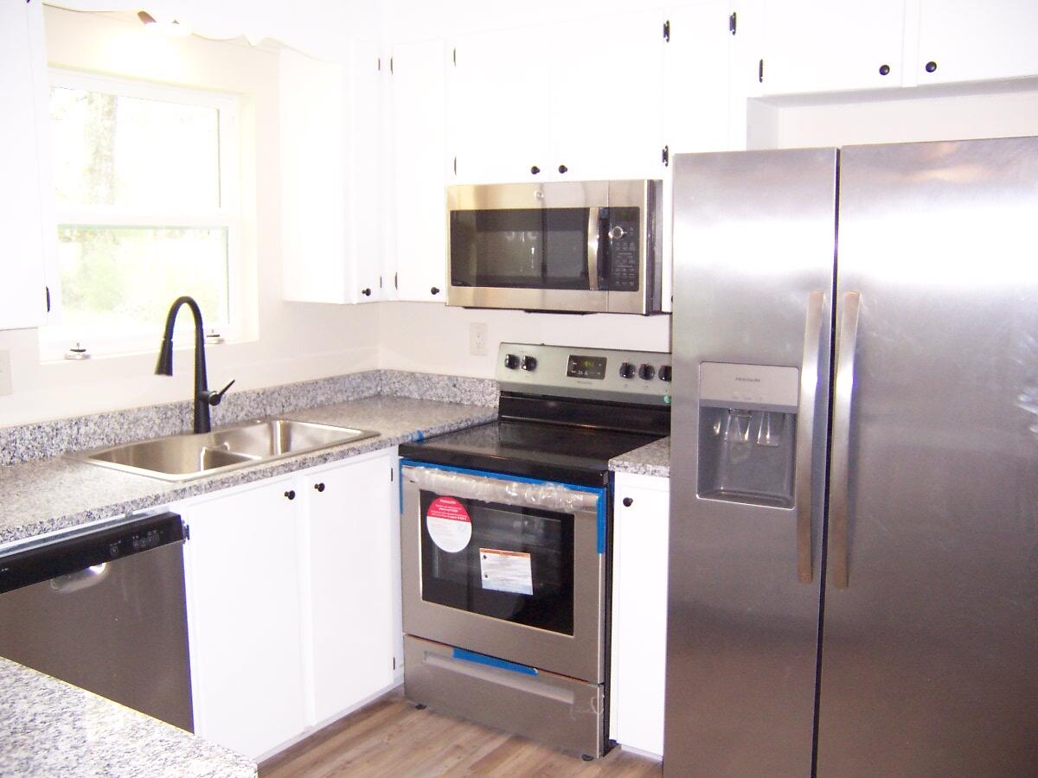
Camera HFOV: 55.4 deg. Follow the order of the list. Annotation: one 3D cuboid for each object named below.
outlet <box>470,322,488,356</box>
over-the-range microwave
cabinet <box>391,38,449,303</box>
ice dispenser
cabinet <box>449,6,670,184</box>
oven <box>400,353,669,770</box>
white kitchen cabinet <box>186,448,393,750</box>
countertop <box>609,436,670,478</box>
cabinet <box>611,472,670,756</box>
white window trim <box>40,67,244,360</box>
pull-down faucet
[{"bbox_3d":[-0.161,-0.193,3.860,0.079,0.123,0.008,5,10,33],"label":"outlet"},{"bbox_3d":[0.176,-0.478,3.329,0.757,0.405,0.430,5,10,33],"label":"over-the-range microwave"},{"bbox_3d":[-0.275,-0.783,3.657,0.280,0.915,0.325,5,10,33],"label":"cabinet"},{"bbox_3d":[0.583,0.108,2.466,0.254,0.351,0.100,5,10,33],"label":"ice dispenser"},{"bbox_3d":[0.187,-0.942,3.330,0.815,0.510,0.325,5,10,33],"label":"cabinet"},{"bbox_3d":[0.090,0.480,3.349,0.758,1.190,0.685,5,10,33],"label":"oven"},{"bbox_3d":[-0.901,0.650,3.211,0.630,0.900,0.877,5,10,33],"label":"white kitchen cabinet"},{"bbox_3d":[0.549,0.194,3.069,0.267,0.037,0.638,5,10,33],"label":"countertop"},{"bbox_3d":[0.552,0.654,3.143,0.262,0.900,0.625,5,10,33],"label":"cabinet"},{"bbox_3d":[-1.262,-0.561,3.263,0.075,0.865,0.840,5,10,33],"label":"white window trim"},{"bbox_3d":[-1.050,-0.068,3.210,0.135,0.460,0.250,1,8,10],"label":"pull-down faucet"}]

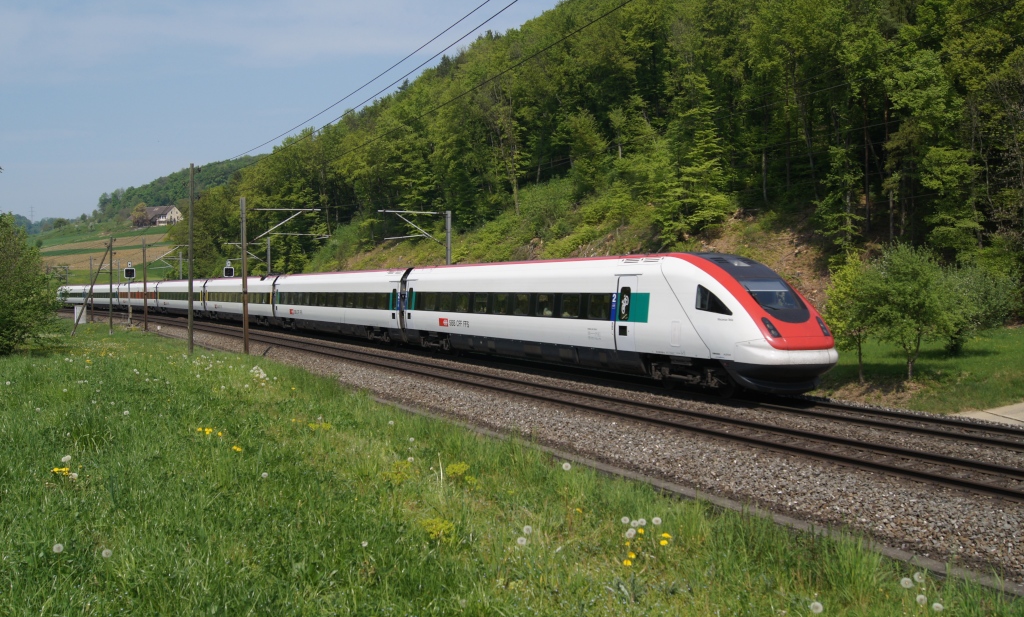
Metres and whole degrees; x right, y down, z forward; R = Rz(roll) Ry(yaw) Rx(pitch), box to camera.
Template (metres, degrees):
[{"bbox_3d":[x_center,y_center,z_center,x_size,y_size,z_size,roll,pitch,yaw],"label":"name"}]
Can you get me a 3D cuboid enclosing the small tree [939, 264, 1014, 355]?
[{"bbox_3d":[18.035,0.020,39.966,3.200,3.560,3.000,0,1,0],"label":"small tree"}]

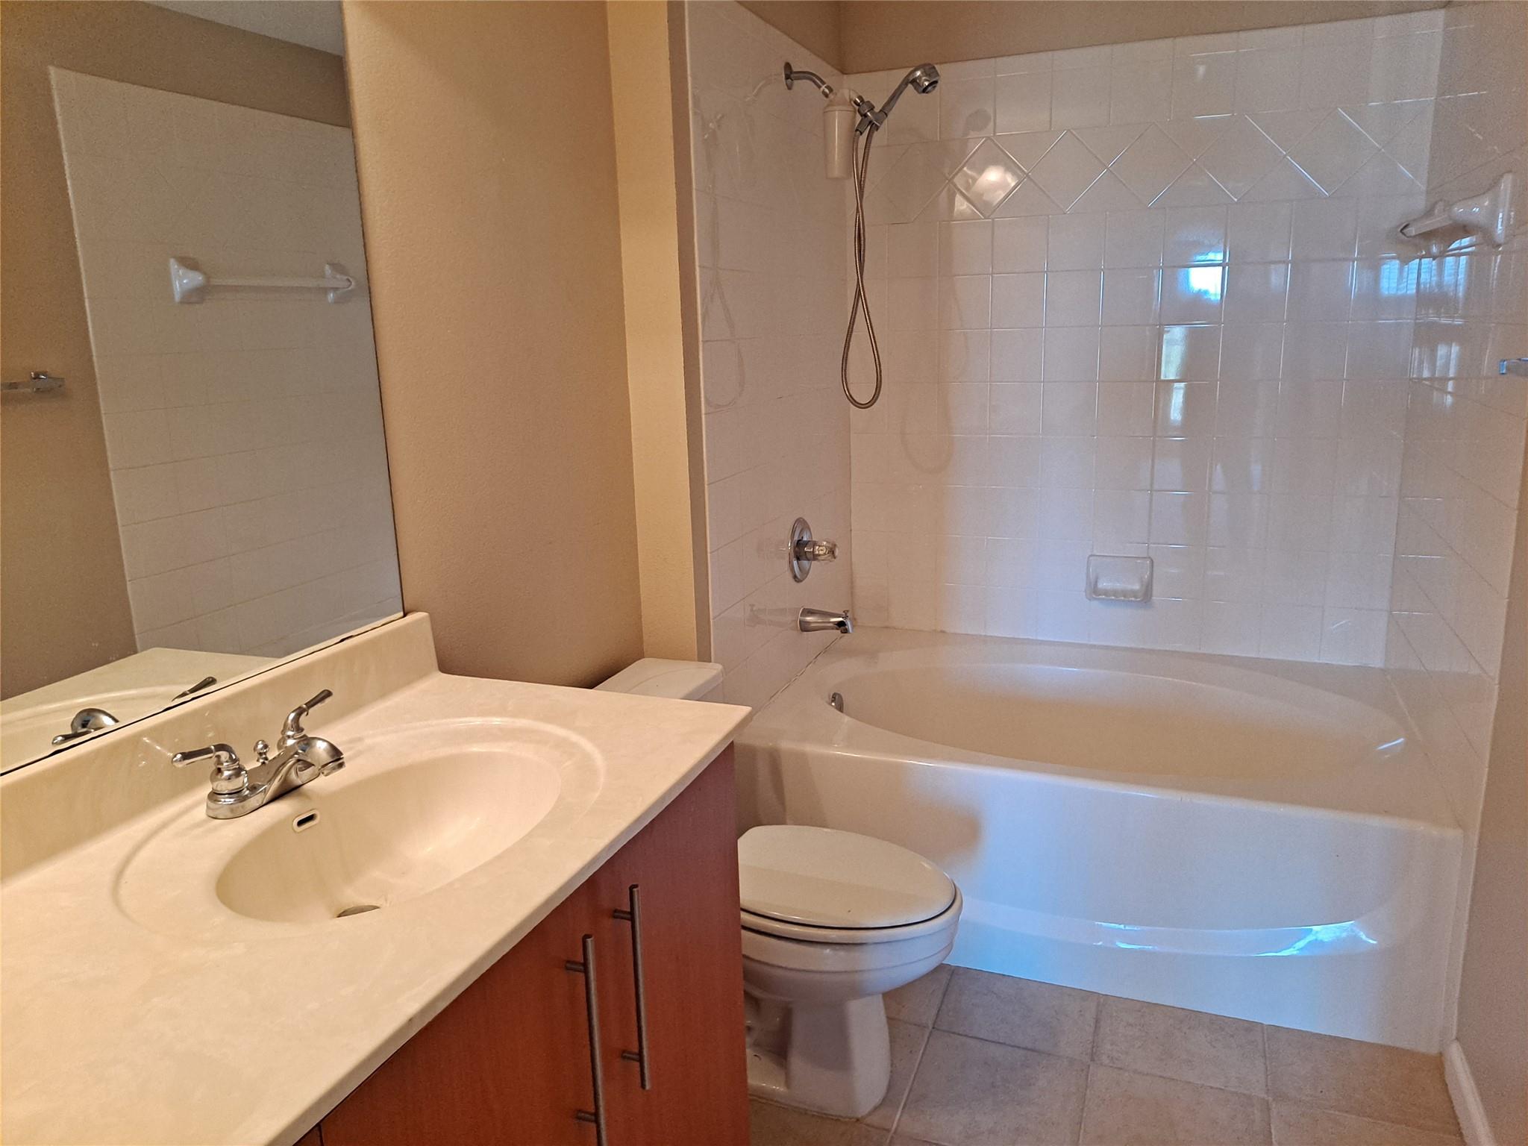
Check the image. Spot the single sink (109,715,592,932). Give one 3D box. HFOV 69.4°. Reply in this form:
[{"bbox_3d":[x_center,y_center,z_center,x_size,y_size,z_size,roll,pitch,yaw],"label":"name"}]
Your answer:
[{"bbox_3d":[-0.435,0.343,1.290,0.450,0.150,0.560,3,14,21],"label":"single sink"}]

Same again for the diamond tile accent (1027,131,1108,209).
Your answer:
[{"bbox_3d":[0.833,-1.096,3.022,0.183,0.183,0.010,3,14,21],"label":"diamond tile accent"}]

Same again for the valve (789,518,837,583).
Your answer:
[{"bbox_3d":[0.152,-0.059,3.027,0.107,0.178,0.178,3,13,21],"label":"valve"}]

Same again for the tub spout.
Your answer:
[{"bbox_3d":[0.178,0.134,3.061,0.152,0.072,0.062,3,13,21],"label":"tub spout"}]

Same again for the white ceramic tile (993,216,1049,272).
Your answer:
[{"bbox_3d":[0.721,-0.923,3.110,0.152,0.152,0.010,3,14,21],"label":"white ceramic tile"}]

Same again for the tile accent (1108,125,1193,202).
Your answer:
[{"bbox_3d":[1.043,-1.095,2.970,0.208,0.208,0.010,3,13,21],"label":"tile accent"}]

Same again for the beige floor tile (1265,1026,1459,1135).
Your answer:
[{"bbox_3d":[1.134,0.969,2.108,0.310,0.010,0.229,3,14,21],"label":"beige floor tile"}]

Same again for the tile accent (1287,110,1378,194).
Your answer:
[{"bbox_3d":[1.452,-1.071,2.810,0.208,0.208,0.010,3,13,21],"label":"tile accent"}]

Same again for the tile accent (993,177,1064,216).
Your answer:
[{"bbox_3d":[0.743,-1.060,3.100,0.212,0.108,0.010,3,13,21],"label":"tile accent"}]

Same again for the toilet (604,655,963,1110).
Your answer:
[{"bbox_3d":[0.013,0.623,2.187,0.765,0.733,0.490,3,14,21],"label":"toilet"}]

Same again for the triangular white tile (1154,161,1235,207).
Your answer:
[{"bbox_3d":[1.139,-1.032,2.927,0.217,0.108,0.010,3,13,21],"label":"triangular white tile"}]

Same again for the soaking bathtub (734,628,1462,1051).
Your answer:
[{"bbox_3d":[0.809,0.565,2.866,1.510,0.492,1.030,3,14,21],"label":"soaking bathtub"}]

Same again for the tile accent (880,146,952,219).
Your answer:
[{"bbox_3d":[0.438,-1.131,3.207,0.208,0.208,0.010,3,13,21],"label":"tile accent"}]

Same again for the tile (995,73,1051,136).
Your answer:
[{"bbox_3d":[0.718,-1.297,3.055,0.152,0.152,0.010,3,13,21],"label":"tile"}]

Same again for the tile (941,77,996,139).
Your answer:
[{"bbox_3d":[0.567,-1.292,3.083,0.152,0.152,0.010,3,14,21],"label":"tile"}]

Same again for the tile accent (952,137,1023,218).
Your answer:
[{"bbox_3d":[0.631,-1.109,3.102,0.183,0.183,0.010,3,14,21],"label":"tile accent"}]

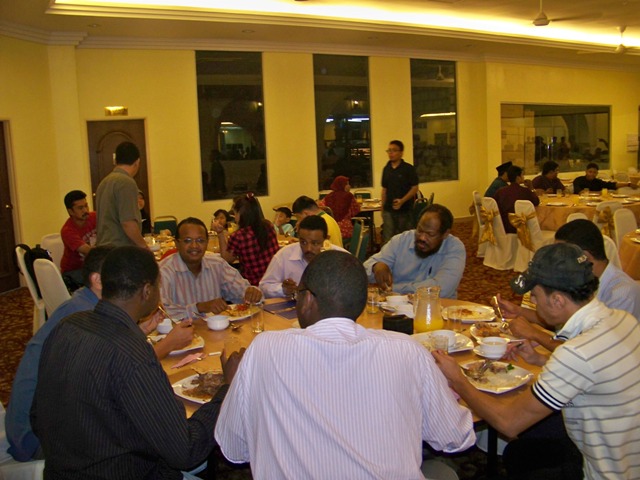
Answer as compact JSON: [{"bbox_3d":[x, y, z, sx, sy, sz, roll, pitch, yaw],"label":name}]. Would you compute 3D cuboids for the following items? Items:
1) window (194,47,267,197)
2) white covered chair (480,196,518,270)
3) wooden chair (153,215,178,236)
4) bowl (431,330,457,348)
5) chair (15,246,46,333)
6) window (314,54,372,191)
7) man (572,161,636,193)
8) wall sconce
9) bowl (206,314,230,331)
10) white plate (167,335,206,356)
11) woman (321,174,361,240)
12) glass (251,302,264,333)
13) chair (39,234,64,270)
[{"bbox_3d":[-1.442,-1.898,10.171,1.155,2.410,0.120,-7,9,-27],"label":"window"},{"bbox_3d":[2.434,-0.123,7.782,0.550,0.910,0.450,-4,8,-10],"label":"white covered chair"},{"bbox_3d":[-1.908,0.094,7.757,0.410,0.850,0.490,-6,9,-25],"label":"wooden chair"},{"bbox_3d":[0.484,0.394,2.370,0.100,0.052,0.100,-2,8,0],"label":"bowl"},{"bbox_3d":[-2.210,0.504,5.042,0.560,0.930,0.450,-6,9,-25],"label":"chair"},{"bbox_3d":[0.444,-2.127,11.141,1.142,2.389,0.120,-7,9,-27],"label":"window"},{"bbox_3d":[4.357,-0.564,9.391,0.920,1.260,0.650,-1,8,8],"label":"man"},{"bbox_3d":[-3.067,-1.943,9.237,0.334,0.134,0.100,-7,9,-27],"label":"wall sconce"},{"bbox_3d":[-0.491,0.413,2.949,0.109,0.054,0.109,-2,8,0],"label":"bowl"},{"bbox_3d":[-0.600,0.438,2.570,0.250,0.022,0.250,-7,9,-27],"label":"white plate"},{"bbox_3d":[0.392,-0.159,7.667,0.480,1.280,0.720,4,10,36],"label":"woman"},{"bbox_3d":[-0.283,0.353,2.760,0.060,0.123,0.060,-2,8,0],"label":"glass"},{"bbox_3d":[-2.242,0.415,5.671,0.560,0.930,0.450,-1,8,9],"label":"chair"}]

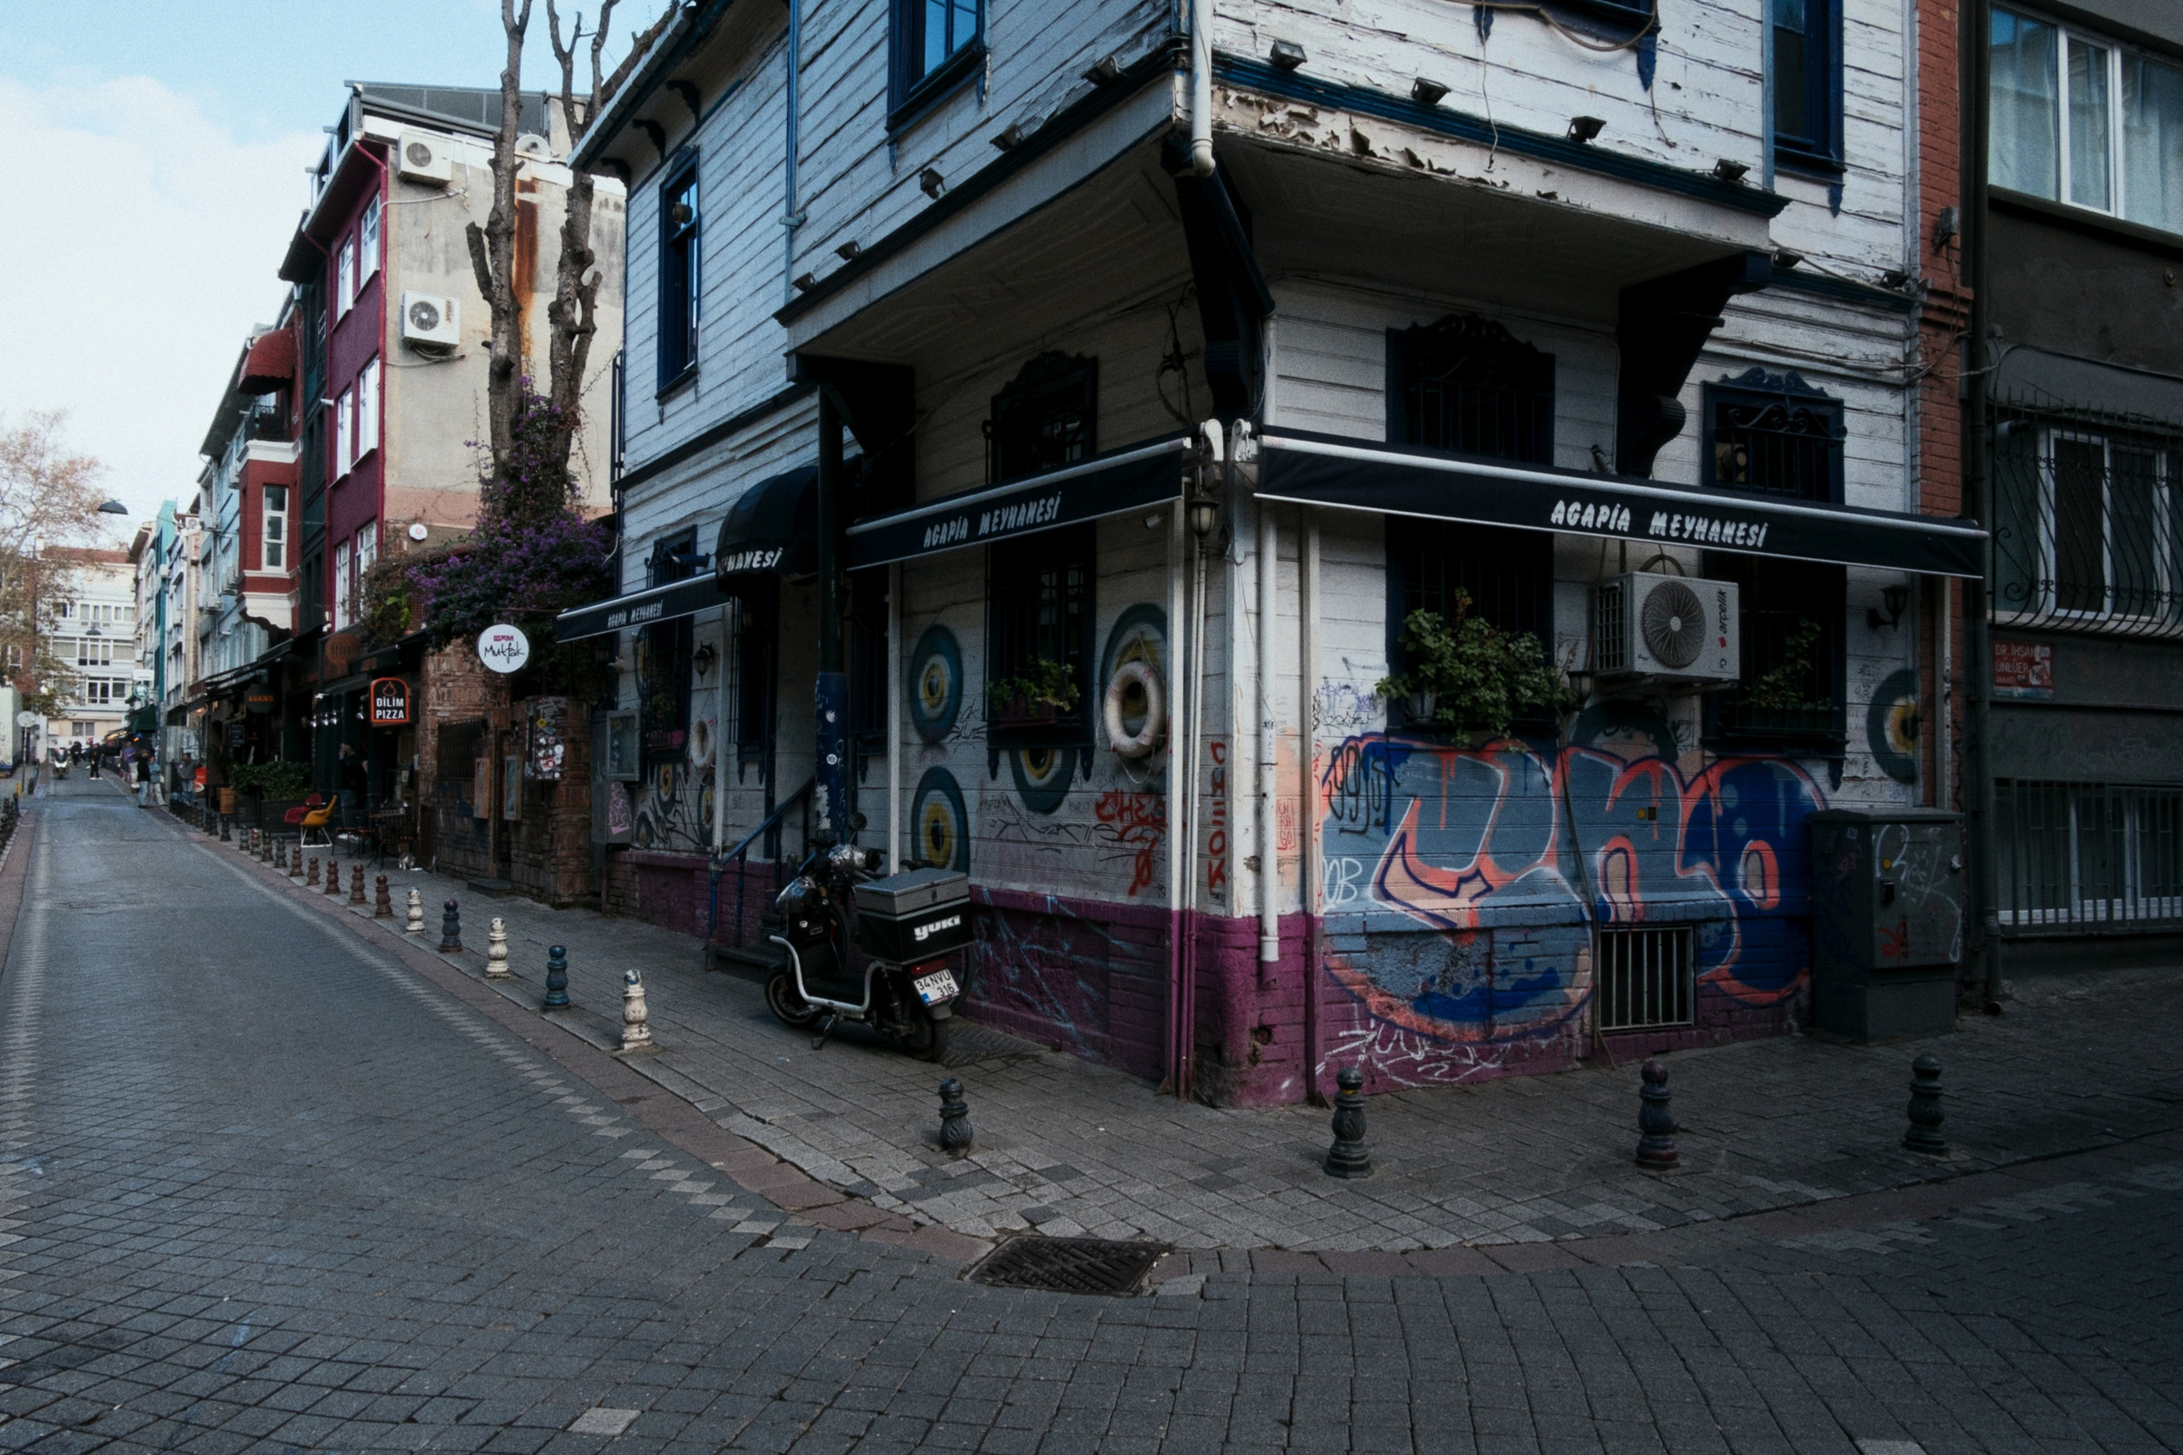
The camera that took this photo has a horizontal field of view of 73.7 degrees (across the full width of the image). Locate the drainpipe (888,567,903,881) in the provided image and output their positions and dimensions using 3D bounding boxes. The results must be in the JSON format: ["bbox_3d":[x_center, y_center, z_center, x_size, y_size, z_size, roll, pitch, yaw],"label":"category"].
[{"bbox_3d":[-1.341,0.392,9.942,0.080,3.080,0.080,3,-3,-36],"label":"drainpipe"}]

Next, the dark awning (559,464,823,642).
[{"bbox_3d":[-3.920,-1.387,13.059,0.850,0.930,6.600,3,-3,-36],"label":"dark awning"}]

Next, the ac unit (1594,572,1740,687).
[{"bbox_3d":[3.055,-0.522,7.733,0.800,0.530,0.280,1,-2,-25],"label":"ac unit"}]

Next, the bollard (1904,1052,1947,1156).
[{"bbox_3d":[3.740,1.695,6.527,0.178,0.446,0.178,2,-3,-24],"label":"bollard"}]

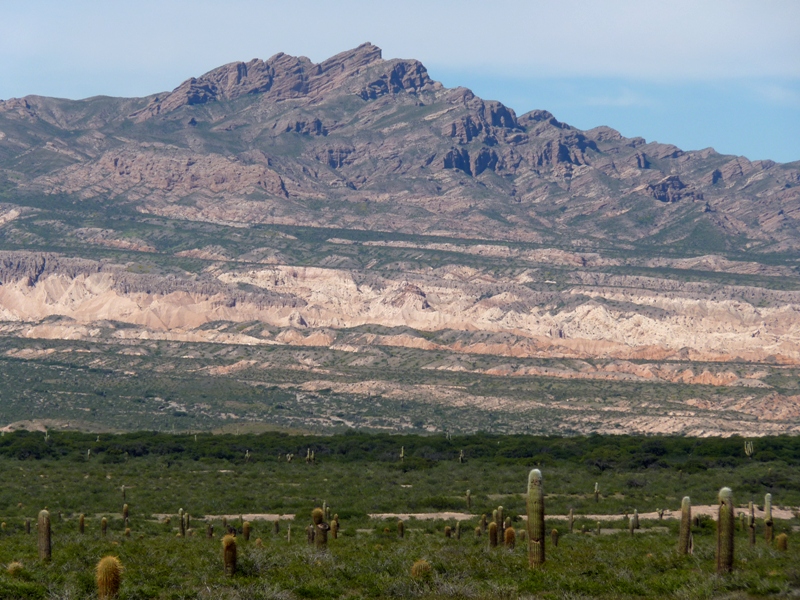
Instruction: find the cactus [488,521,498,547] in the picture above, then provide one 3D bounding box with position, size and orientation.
[{"bbox_3d":[3.866,9.734,280.000,0.360,1.083,0.360,0,-1,0],"label":"cactus"}]

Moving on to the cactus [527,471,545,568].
[{"bbox_3d":[4.129,6.653,205.000,0.484,3.073,0.484,0,-1,0],"label":"cactus"}]

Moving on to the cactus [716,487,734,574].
[{"bbox_3d":[9.537,6.781,198.000,0.453,2.608,0.453,0,-1,0],"label":"cactus"}]

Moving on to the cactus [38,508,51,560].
[{"bbox_3d":[-12.061,8.042,230.000,0.418,1.817,0.418,0,-1,0],"label":"cactus"}]

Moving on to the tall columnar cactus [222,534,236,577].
[{"bbox_3d":[-4.695,7.090,187.000,0.359,1.201,0.359,0,-1,0],"label":"tall columnar cactus"}]

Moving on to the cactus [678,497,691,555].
[{"bbox_3d":[11.066,8.770,262.000,0.368,2.310,0.368,0,-1,0],"label":"cactus"}]

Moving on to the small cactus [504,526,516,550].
[{"bbox_3d":[4.324,9.353,265.000,0.411,0.900,0.411,0,-1,0],"label":"small cactus"}]

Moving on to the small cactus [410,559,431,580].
[{"bbox_3d":[0.537,6.717,168.000,0.471,0.533,0.447,0,-1,0],"label":"small cactus"}]

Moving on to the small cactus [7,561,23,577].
[{"bbox_3d":[-10.689,7.503,188.000,0.420,0.514,0.420,0,-2,0],"label":"small cactus"}]

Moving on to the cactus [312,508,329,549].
[{"bbox_3d":[-2.858,8.313,245.000,0.561,1.574,0.470,0,-1,0],"label":"cactus"}]

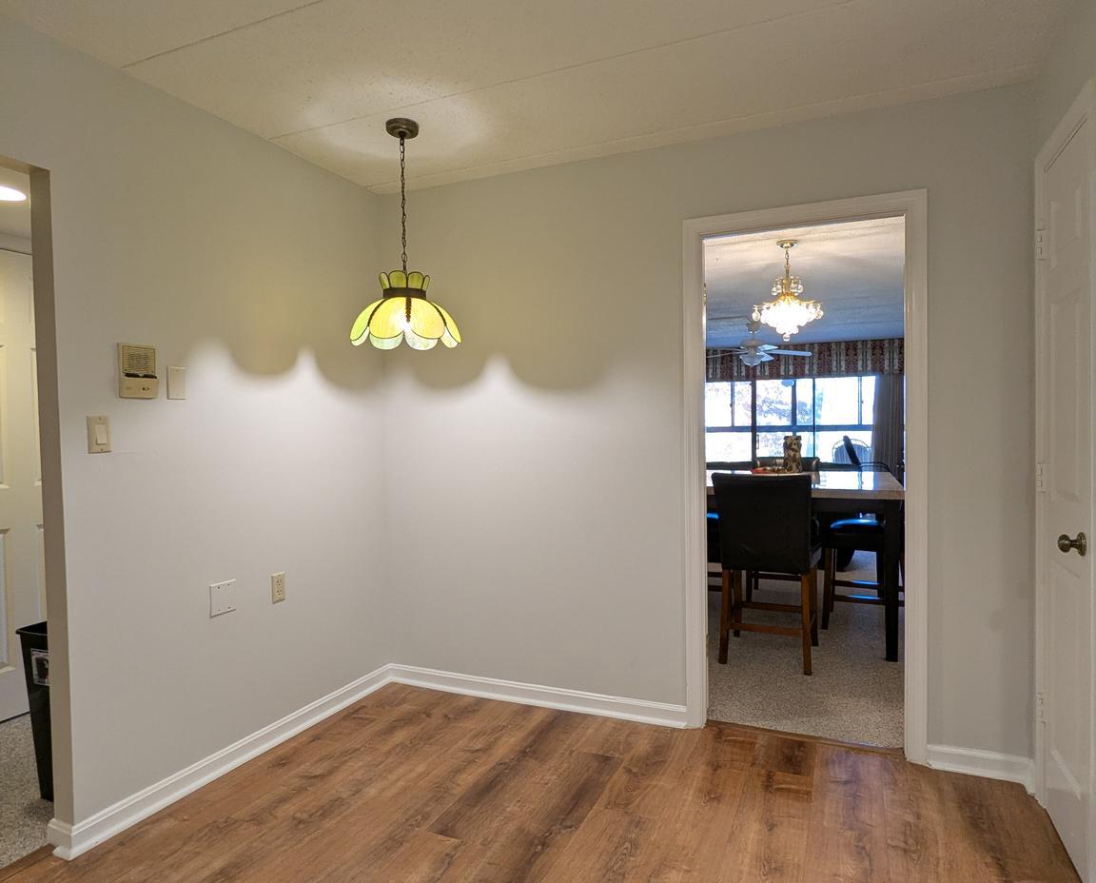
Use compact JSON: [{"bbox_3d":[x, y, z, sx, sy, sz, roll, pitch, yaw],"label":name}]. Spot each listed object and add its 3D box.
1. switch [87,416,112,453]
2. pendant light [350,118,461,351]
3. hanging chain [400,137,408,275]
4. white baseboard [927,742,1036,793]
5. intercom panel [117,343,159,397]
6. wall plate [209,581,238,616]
[{"bbox_3d":[-1.398,-0.022,2.103,0.011,0.113,0.069,0,2,23],"label":"switch"},{"bbox_3d":[-0.546,-0.774,2.574,0.413,0.864,0.413,-1,2,0],"label":"pendant light"},{"bbox_3d":[-0.548,-0.898,2.570,0.023,0.529,0.023,0,2,23],"label":"hanging chain"},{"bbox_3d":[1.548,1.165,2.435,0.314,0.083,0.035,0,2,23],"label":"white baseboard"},{"bbox_3d":[-1.320,-0.224,2.181,0.028,0.173,0.125,0,2,23],"label":"intercom panel"},{"bbox_3d":[-1.214,0.588,2.528,0.008,0.117,0.117,0,2,23],"label":"wall plate"}]

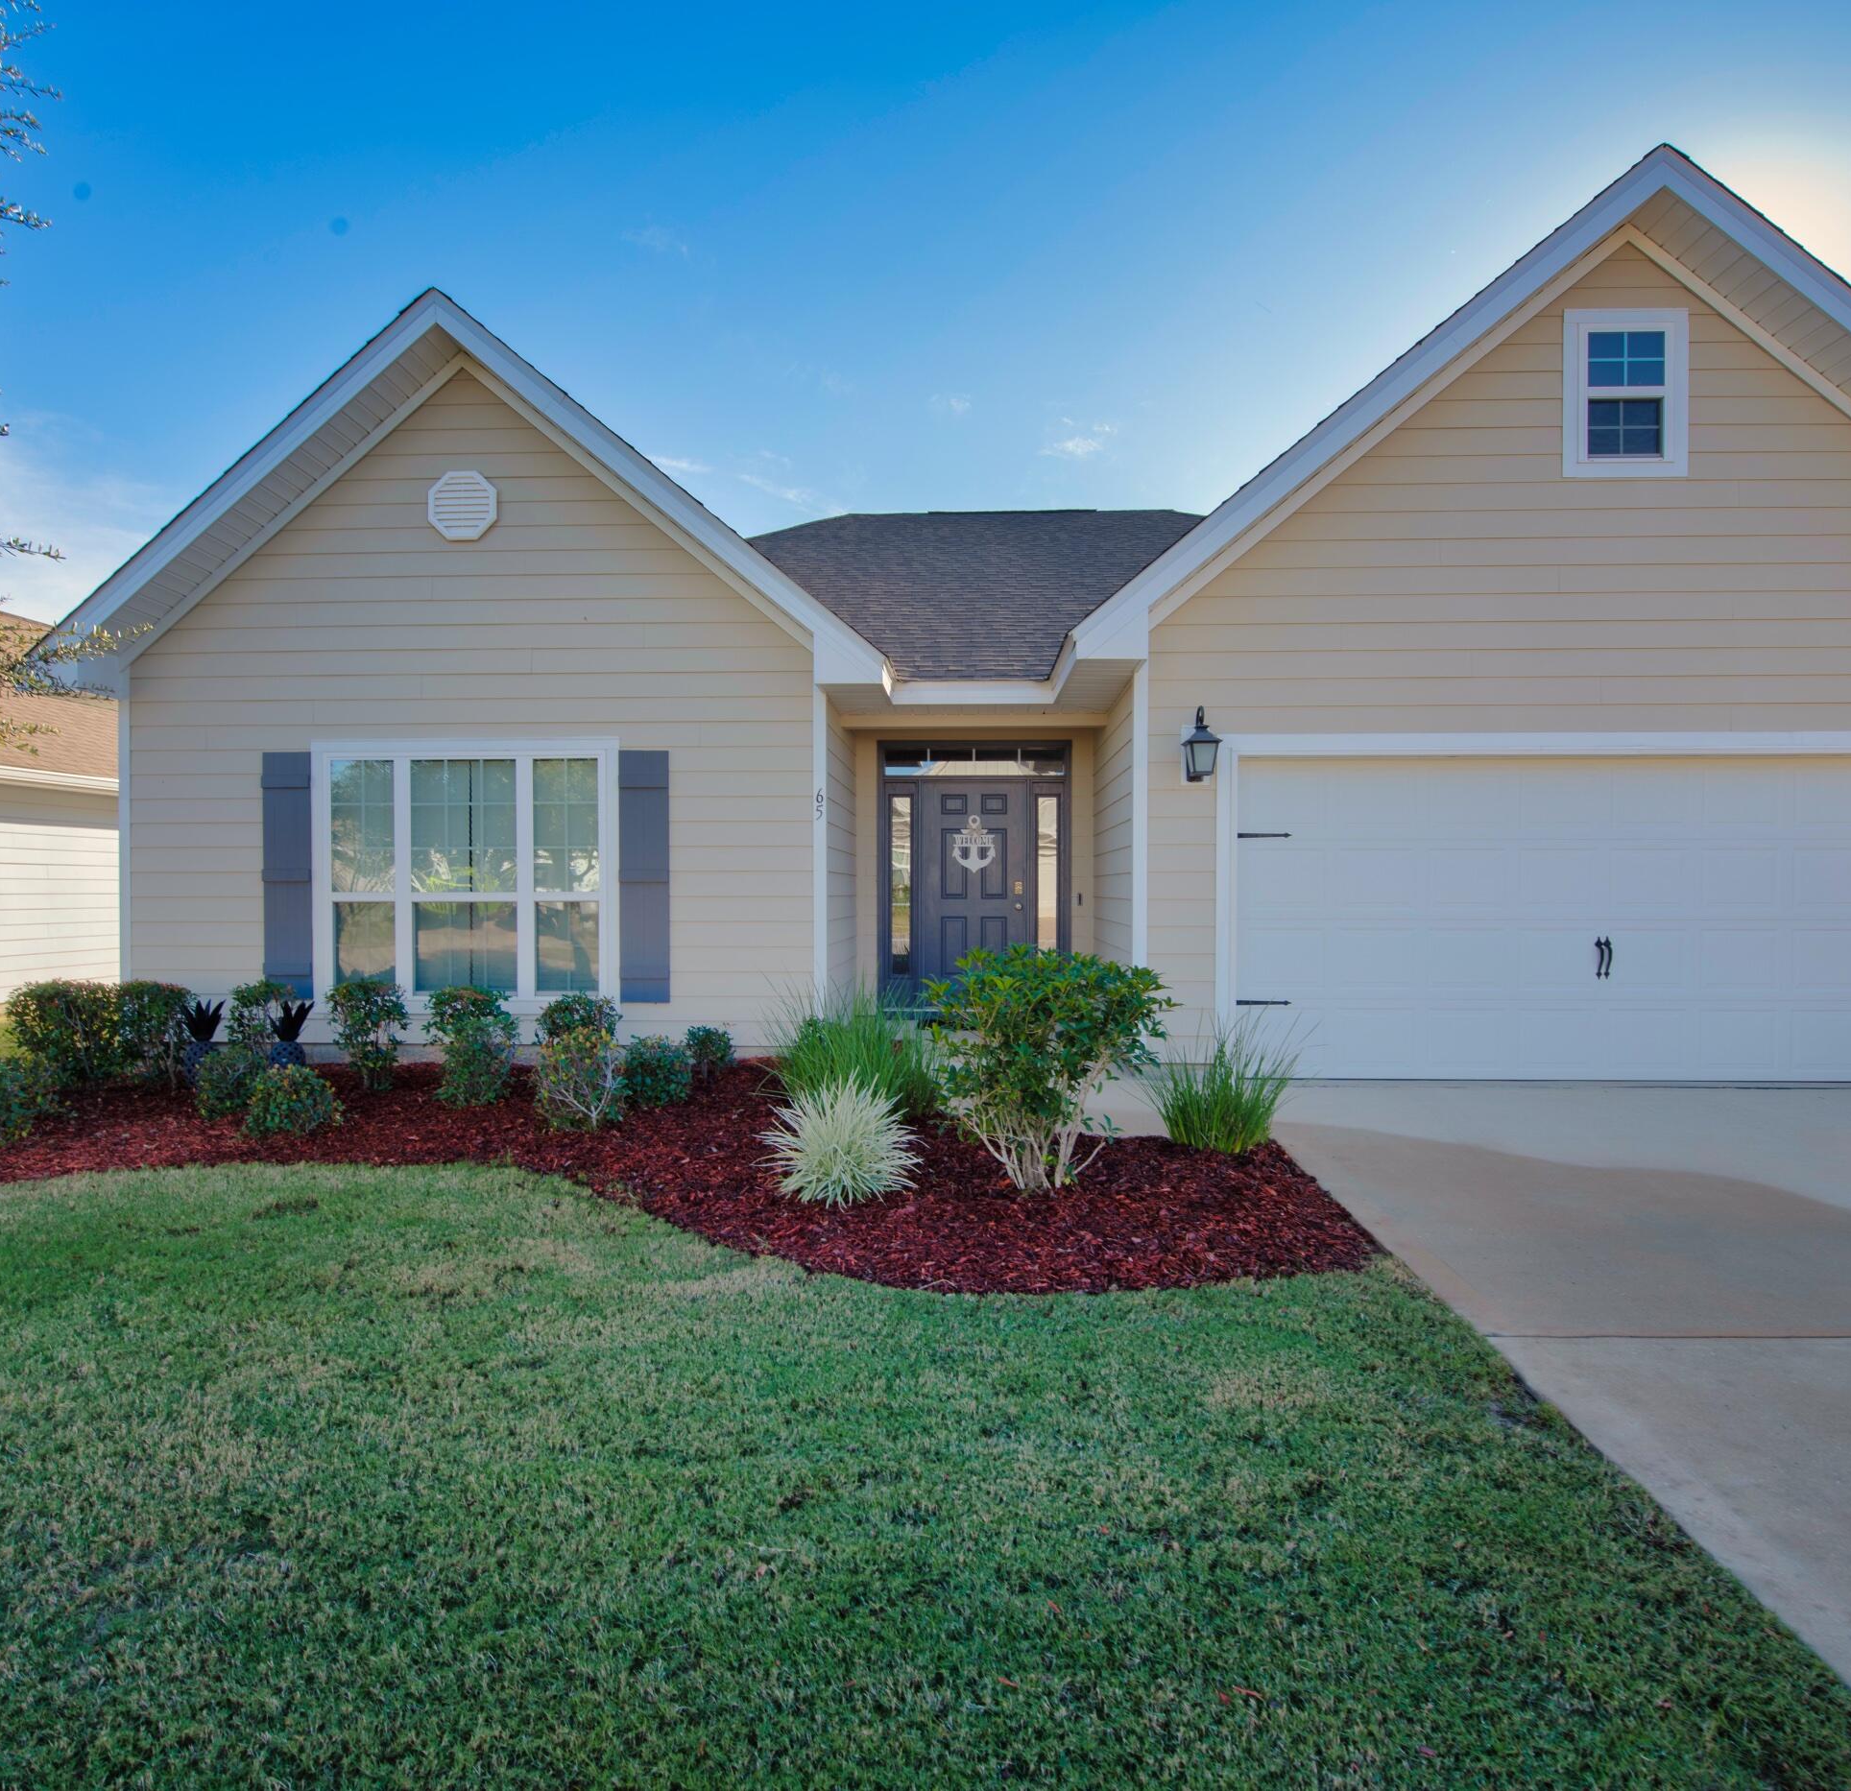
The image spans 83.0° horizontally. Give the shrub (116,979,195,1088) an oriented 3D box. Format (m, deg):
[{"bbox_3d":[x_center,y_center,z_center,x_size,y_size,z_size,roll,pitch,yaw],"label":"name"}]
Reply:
[{"bbox_3d":[-5.014,0.895,6.800,0.440,0.697,0.450,0,1,2],"label":"shrub"}]

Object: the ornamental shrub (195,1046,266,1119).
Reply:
[{"bbox_3d":[-3.972,1.053,5.981,0.400,0.401,0.380,0,1,2],"label":"ornamental shrub"}]

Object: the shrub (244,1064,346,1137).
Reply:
[{"bbox_3d":[-3.403,1.084,5.618,0.470,0.363,0.440,0,1,2],"label":"shrub"}]

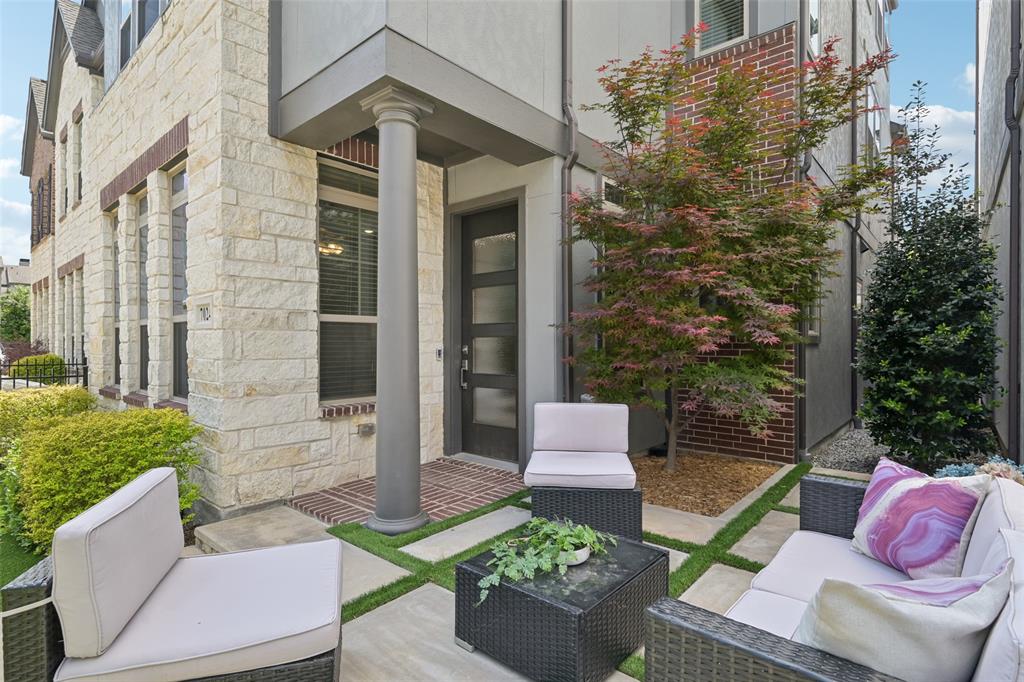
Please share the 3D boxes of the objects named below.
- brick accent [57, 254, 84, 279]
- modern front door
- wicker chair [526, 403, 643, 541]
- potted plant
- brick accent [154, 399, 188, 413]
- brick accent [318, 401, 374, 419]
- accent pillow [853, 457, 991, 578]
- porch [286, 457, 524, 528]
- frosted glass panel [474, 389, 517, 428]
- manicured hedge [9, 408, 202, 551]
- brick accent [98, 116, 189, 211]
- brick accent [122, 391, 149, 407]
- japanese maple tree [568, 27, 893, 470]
[{"bbox_3d":[-9.359,-1.565,10.302,3.100,0.250,0.130,0,1,40],"label":"brick accent"},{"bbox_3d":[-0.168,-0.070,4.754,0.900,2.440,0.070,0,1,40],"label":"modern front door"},{"bbox_3d":[0.460,0.828,3.180,0.665,0.735,0.710,0,0,6],"label":"wicker chair"},{"bbox_3d":[0.150,0.865,1.980,0.550,0.235,0.330,0,0,-12],"label":"potted plant"},{"bbox_3d":[-2.761,0.566,3.993,0.890,0.100,0.120,0,0,40],"label":"brick accent"},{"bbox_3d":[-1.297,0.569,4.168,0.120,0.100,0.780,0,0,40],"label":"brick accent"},{"bbox_3d":[1.375,0.605,1.665,0.150,0.410,0.420,23,-6,-14],"label":"accent pillow"},{"bbox_3d":[-0.724,1.262,3.962,1.300,0.090,1.630,0,1,40],"label":"porch"},{"bbox_3d":[-0.169,0.651,4.744,0.575,0.370,0.025,0,1,40],"label":"frosted glass panel"},{"bbox_3d":[-2.971,1.029,3.542,1.300,0.920,0.850,0,1,40],"label":"manicured hedge"},{"bbox_3d":[-3.596,-1.601,4.687,3.020,0.250,0.110,0,0,40],"label":"brick accent"},{"bbox_3d":[-3.589,0.569,4.686,0.860,0.100,0.120,0,0,40],"label":"brick accent"},{"bbox_3d":[1.839,-0.795,4.122,2.200,4.150,2.200,0,1,40],"label":"japanese maple tree"}]

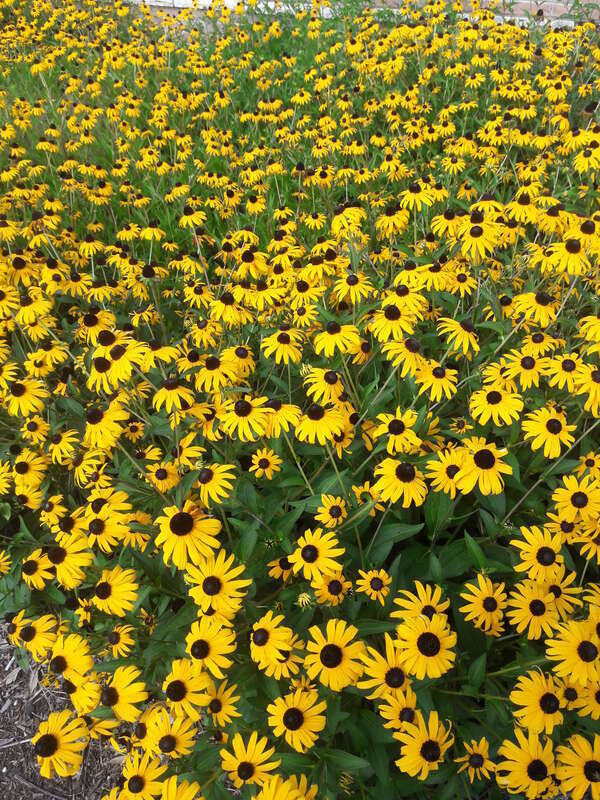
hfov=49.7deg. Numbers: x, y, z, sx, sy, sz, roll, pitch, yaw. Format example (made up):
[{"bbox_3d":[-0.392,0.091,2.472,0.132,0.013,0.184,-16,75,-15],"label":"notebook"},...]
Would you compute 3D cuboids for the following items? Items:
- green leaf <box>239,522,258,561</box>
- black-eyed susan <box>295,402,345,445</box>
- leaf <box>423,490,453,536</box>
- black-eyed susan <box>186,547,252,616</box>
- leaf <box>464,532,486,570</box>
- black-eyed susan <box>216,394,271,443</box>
[{"bbox_3d":[-0.063,0.173,0.790,0.024,0.010,0.054,13,66,6],"label":"green leaf"},{"bbox_3d":[0.025,0.030,0.820,0.064,0.032,0.062,0,50,0],"label":"black-eyed susan"},{"bbox_3d":[0.184,0.147,0.860,0.035,0.012,0.072,0,64,0],"label":"leaf"},{"bbox_3d":[-0.088,0.195,0.690,0.069,0.027,0.069,-5,72,-7],"label":"black-eyed susan"},{"bbox_3d":[0.214,0.185,0.790,0.020,0.010,0.056,-13,69,-34],"label":"leaf"},{"bbox_3d":[-0.068,0.023,0.810,0.068,0.030,0.064,-7,57,-9],"label":"black-eyed susan"}]

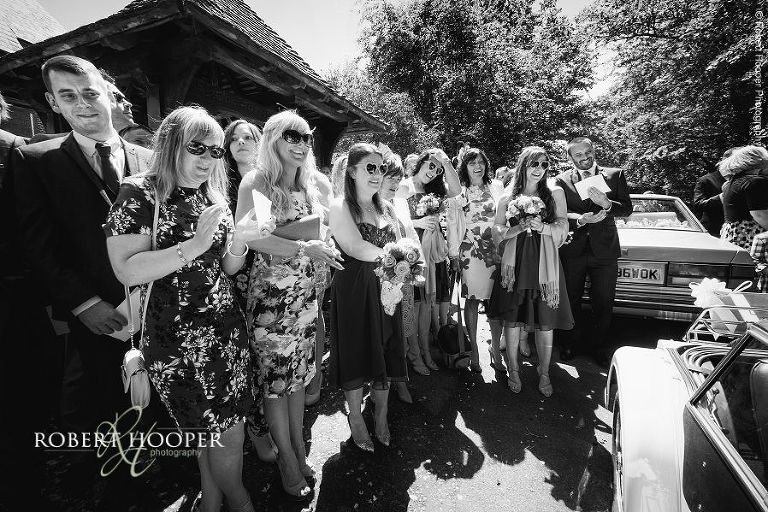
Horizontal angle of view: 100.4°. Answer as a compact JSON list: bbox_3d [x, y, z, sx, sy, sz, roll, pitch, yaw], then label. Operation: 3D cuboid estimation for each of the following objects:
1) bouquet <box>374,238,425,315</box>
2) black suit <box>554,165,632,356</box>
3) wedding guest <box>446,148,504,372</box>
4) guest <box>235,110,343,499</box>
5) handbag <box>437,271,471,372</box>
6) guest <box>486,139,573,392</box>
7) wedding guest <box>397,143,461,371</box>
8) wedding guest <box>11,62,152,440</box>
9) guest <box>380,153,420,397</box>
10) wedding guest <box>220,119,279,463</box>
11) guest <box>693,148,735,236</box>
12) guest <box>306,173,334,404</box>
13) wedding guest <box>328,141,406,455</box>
[{"bbox_3d":[0.076,0.096,1.570,0.230,0.340,0.220,0,8,0],"label":"bouquet"},{"bbox_3d":[1.713,0.079,2.642,0.580,1.581,0.400,6,12,30],"label":"black suit"},{"bbox_3d":[0.714,0.068,2.470,0.470,1.706,0.380,1,11,7],"label":"wedding guest"},{"bbox_3d":[-0.414,0.245,1.402,0.460,1.710,0.460,-7,11,-42],"label":"guest"},{"bbox_3d":[0.532,0.471,2.450,0.250,0.720,0.180,-3,9,-20],"label":"handbag"},{"bbox_3d":[1.000,0.136,2.184,0.560,1.677,0.460,3,11,14],"label":"guest"},{"bbox_3d":[0.331,0.065,2.379,0.520,1.660,0.420,-4,9,-25],"label":"wedding guest"},{"bbox_3d":[-1.040,0.250,1.240,0.350,1.830,0.500,4,9,30],"label":"wedding guest"},{"bbox_3d":[0.104,0.185,2.156,0.460,1.630,0.400,-7,10,-40],"label":"guest"},{"bbox_3d":[-0.685,0.225,1.620,0.320,1.710,0.440,7,11,43],"label":"wedding guest"},{"bbox_3d":[3.641,-0.186,3.525,0.550,1.820,0.420,-1,11,-6],"label":"guest"},{"bbox_3d":[-0.481,0.166,2.013,0.460,1.680,0.360,-7,13,-33],"label":"guest"},{"bbox_3d":[-0.079,0.243,1.733,0.460,1.660,0.460,-6,10,-38],"label":"wedding guest"}]

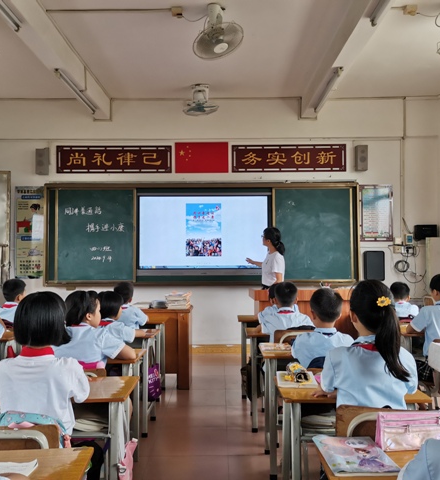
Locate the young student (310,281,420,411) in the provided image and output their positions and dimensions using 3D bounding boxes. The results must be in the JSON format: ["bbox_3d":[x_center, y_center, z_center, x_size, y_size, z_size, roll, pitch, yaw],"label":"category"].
[{"bbox_3d":[0.535,0.740,1.834,0.400,1.180,0.550,0,-2,-6],"label":"young student"}]

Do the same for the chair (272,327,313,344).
[{"bbox_3d":[0.522,0.988,3.267,0.370,0.770,0.420,0,-2,0],"label":"chair"}]

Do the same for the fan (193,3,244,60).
[{"bbox_3d":[-0.035,-1.730,4.026,0.430,0.410,0.430,-2,-2,33],"label":"fan"}]

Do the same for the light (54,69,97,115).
[{"bbox_3d":[-1.528,-1.556,5.181,0.070,0.100,1.240,0,-2,0],"label":"light"}]

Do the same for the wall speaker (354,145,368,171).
[{"bbox_3d":[1.830,-1.049,6.266,0.150,0.335,0.140,0,-2,0],"label":"wall speaker"}]

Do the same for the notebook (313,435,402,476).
[{"bbox_3d":[0.395,0.627,1.412,0.185,0.012,0.250,0,-2,-2],"label":"notebook"}]

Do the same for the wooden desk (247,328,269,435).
[{"bbox_3d":[0.500,1.057,3.700,0.600,0.710,0.410,0,-2,0],"label":"wooden desk"}]

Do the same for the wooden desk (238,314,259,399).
[{"bbox_3d":[0.470,1.082,4.529,0.600,0.710,0.410,0,-2,0],"label":"wooden desk"}]

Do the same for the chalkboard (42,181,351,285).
[{"bbox_3d":[-0.234,-0.081,6.257,4.050,1.330,0.100,0,-2,0],"label":"chalkboard"}]

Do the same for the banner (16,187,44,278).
[{"bbox_3d":[-2.459,-0.102,6.249,0.425,1.190,0.015,0,-2,0],"label":"banner"}]

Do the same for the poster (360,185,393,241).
[{"bbox_3d":[2.035,-0.352,6.284,0.430,0.730,0.025,0,-2,0],"label":"poster"}]

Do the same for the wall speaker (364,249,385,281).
[{"bbox_3d":[2.002,0.341,6.205,0.235,0.385,0.170,0,-2,0],"label":"wall speaker"}]

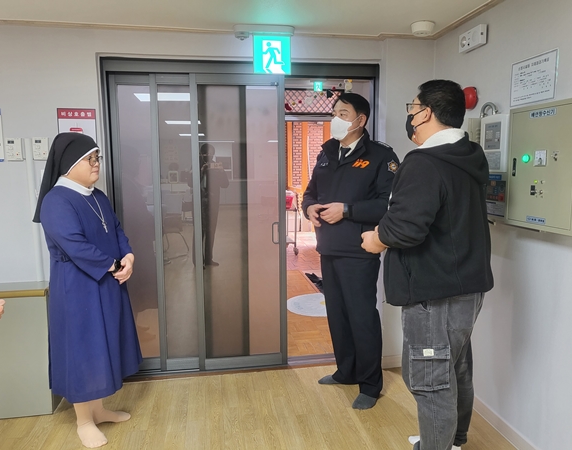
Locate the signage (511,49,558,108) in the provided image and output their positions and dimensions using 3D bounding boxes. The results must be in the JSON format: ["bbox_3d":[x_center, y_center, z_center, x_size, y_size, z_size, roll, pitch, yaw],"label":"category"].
[{"bbox_3d":[1.130,-0.663,2.073,0.008,0.210,0.300,-2,8,-9],"label":"signage"}]

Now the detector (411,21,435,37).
[{"bbox_3d":[0.827,-1.174,2.715,0.138,0.055,0.138,-2,8,-9],"label":"detector"}]

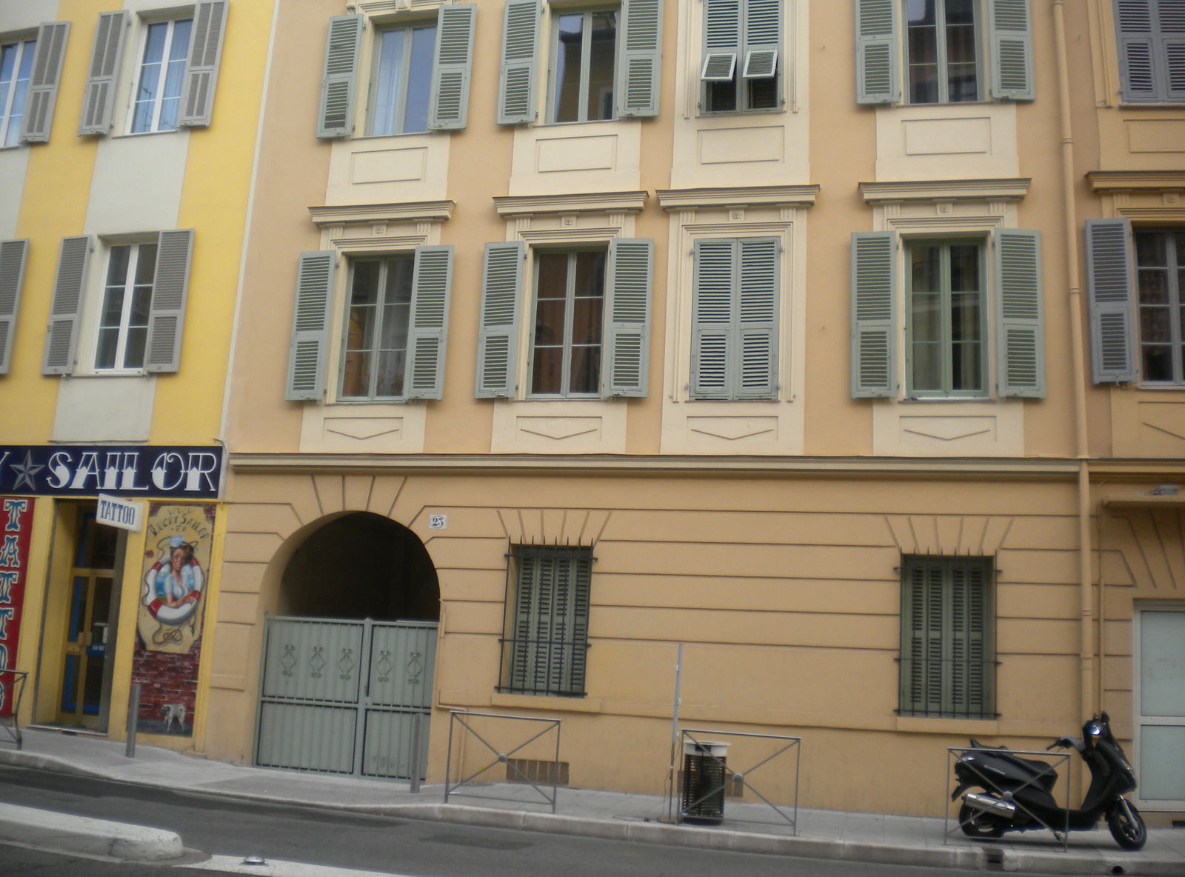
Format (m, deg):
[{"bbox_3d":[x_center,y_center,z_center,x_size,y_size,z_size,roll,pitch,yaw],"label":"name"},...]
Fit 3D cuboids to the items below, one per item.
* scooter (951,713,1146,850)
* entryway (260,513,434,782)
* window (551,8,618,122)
[{"bbox_3d":[4.325,3.216,11.424,1.794,1.239,0.720,-2,-12,21],"label":"scooter"},{"bbox_3d":[-3.167,2.639,15.661,2.490,3.355,0.500,0,-12,13],"label":"entryway"},{"bbox_3d":[-0.094,-5.159,16.548,1.017,1.685,0.120,0,-12,13],"label":"window"}]

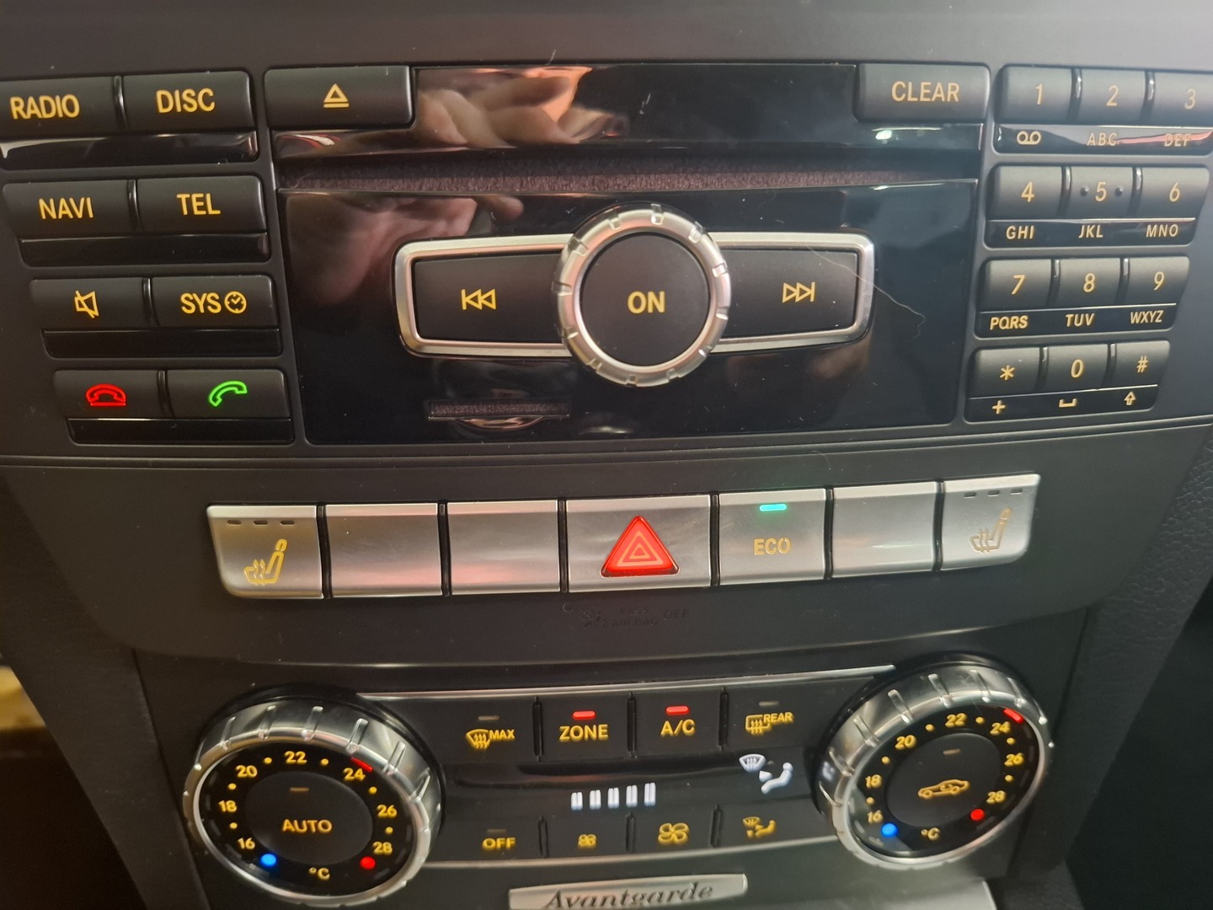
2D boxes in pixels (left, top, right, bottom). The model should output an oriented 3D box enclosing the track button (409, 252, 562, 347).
[{"bbox_3d":[-0.022,-0.029,0.150,0.027,0.016,0.006,-1,15,-1],"label":"track button"}]

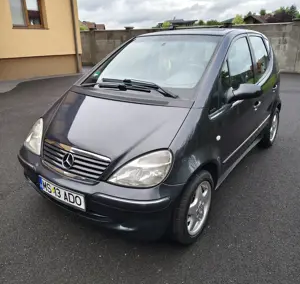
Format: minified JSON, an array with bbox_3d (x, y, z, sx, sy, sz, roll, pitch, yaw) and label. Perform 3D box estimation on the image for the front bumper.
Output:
[{"bbox_3d":[-0.545,0.361,2.171,1.660,0.410,0.400,13,24,33],"label":"front bumper"}]

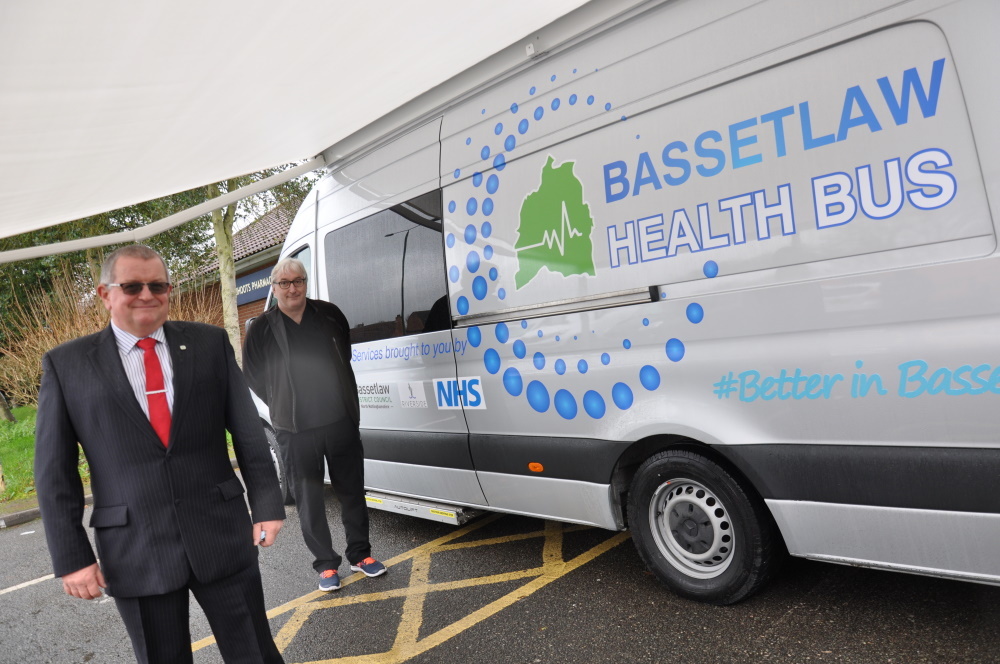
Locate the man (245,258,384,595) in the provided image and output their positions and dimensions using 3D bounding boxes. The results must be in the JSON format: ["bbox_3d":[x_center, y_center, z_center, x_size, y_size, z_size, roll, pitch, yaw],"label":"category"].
[{"bbox_3d":[-1.078,0.484,4.240,0.580,1.810,0.420,-10,2,-24],"label":"man"}]

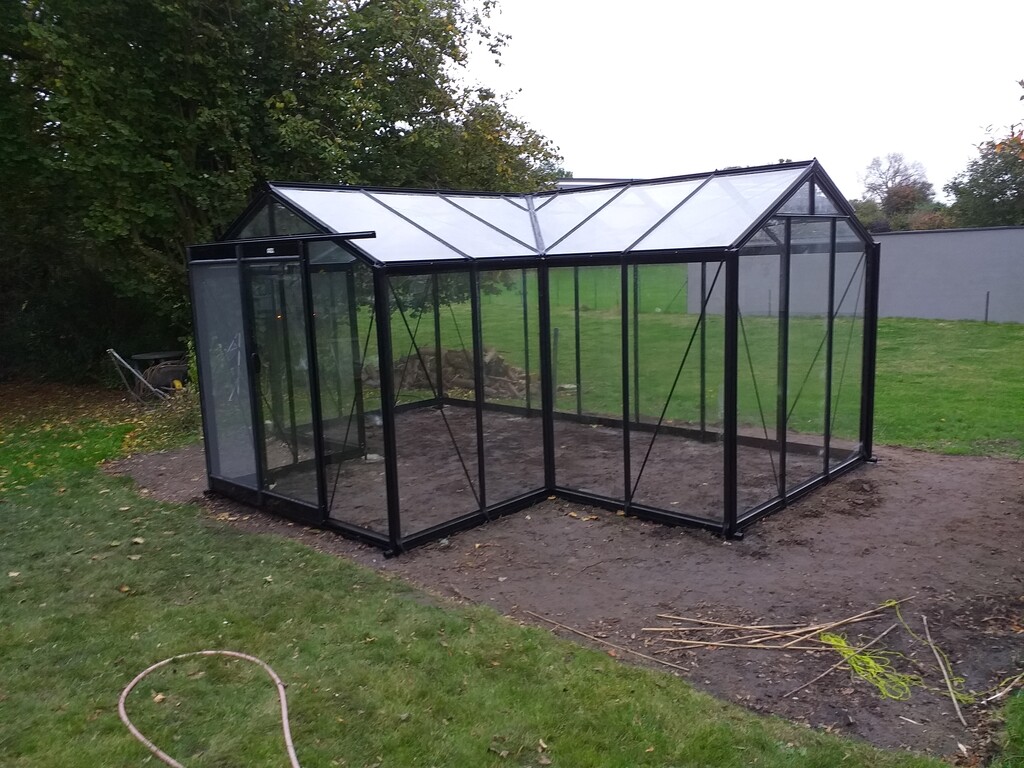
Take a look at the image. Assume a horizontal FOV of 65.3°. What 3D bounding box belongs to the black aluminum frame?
[{"bbox_3d":[-0.327,-0.459,6.908,5.324,2.342,3.920,6,11,43],"label":"black aluminum frame"}]

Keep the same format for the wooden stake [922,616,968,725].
[{"bbox_3d":[1.775,1.157,3.300,0.030,0.023,0.944,1,9,19],"label":"wooden stake"}]

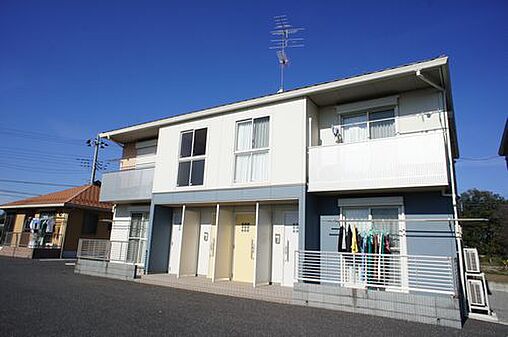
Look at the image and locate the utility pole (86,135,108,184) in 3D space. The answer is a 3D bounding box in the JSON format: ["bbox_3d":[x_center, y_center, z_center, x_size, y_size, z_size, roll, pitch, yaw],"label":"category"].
[{"bbox_3d":[-14.452,2.048,29.948,1.800,10.369,0.700,8,-13,-25],"label":"utility pole"}]

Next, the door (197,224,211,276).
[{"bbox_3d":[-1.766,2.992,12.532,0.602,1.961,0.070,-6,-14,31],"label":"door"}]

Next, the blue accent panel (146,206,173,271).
[{"bbox_3d":[-3.653,2.776,13.157,0.130,2.563,0.985,-6,-14,31],"label":"blue accent panel"}]

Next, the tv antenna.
[{"bbox_3d":[1.699,-5.545,16.944,1.700,3.694,1.500,0,-13,10],"label":"tv antenna"}]

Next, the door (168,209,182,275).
[{"bbox_3d":[-2.890,2.933,13.247,0.885,2.344,0.070,-6,-14,31],"label":"door"}]

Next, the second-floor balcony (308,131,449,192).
[{"bbox_3d":[3.461,-0.015,9.691,3.621,1.368,1.021,-6,-14,31],"label":"second-floor balcony"}]

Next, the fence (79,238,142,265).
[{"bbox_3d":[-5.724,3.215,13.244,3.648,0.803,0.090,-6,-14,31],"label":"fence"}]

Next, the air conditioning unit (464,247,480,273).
[{"bbox_3d":[5.708,2.390,8.865,0.290,0.560,0.780,-6,-14,31],"label":"air conditioning unit"}]

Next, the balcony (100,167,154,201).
[{"bbox_3d":[-4.619,0.735,13.264,3.120,1.160,0.980,-6,-14,33],"label":"balcony"}]

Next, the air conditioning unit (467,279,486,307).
[{"bbox_3d":[5.459,3.001,8.273,0.280,0.570,0.770,-6,-14,33],"label":"air conditioning unit"}]

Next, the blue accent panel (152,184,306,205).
[{"bbox_3d":[-1.081,0.865,10.389,5.856,0.400,0.150,-6,-14,33],"label":"blue accent panel"}]

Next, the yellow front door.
[{"bbox_3d":[-0.204,2.460,10.515,0.850,2.096,0.070,-6,-14,33],"label":"yellow front door"}]

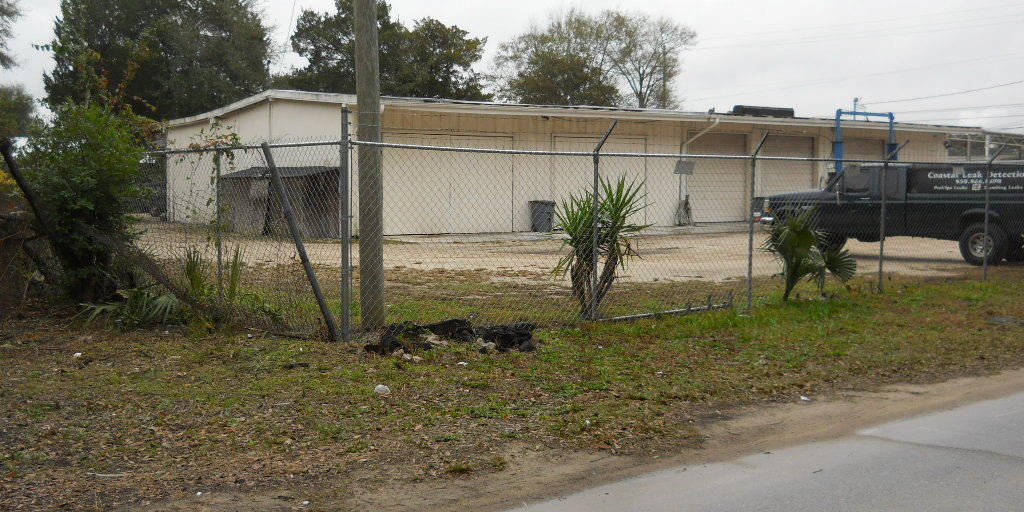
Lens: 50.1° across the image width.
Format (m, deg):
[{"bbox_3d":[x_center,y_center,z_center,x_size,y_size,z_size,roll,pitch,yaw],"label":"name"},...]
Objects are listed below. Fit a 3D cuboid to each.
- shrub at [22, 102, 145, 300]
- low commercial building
[{"bbox_3d":[-5.344,-0.645,13.688,1.550,2.530,1.600,0,4,0],"label":"shrub"},{"bbox_3d":[3.725,-3.562,42.438,30.200,4.150,13.800,-3,5,-36],"label":"low commercial building"}]

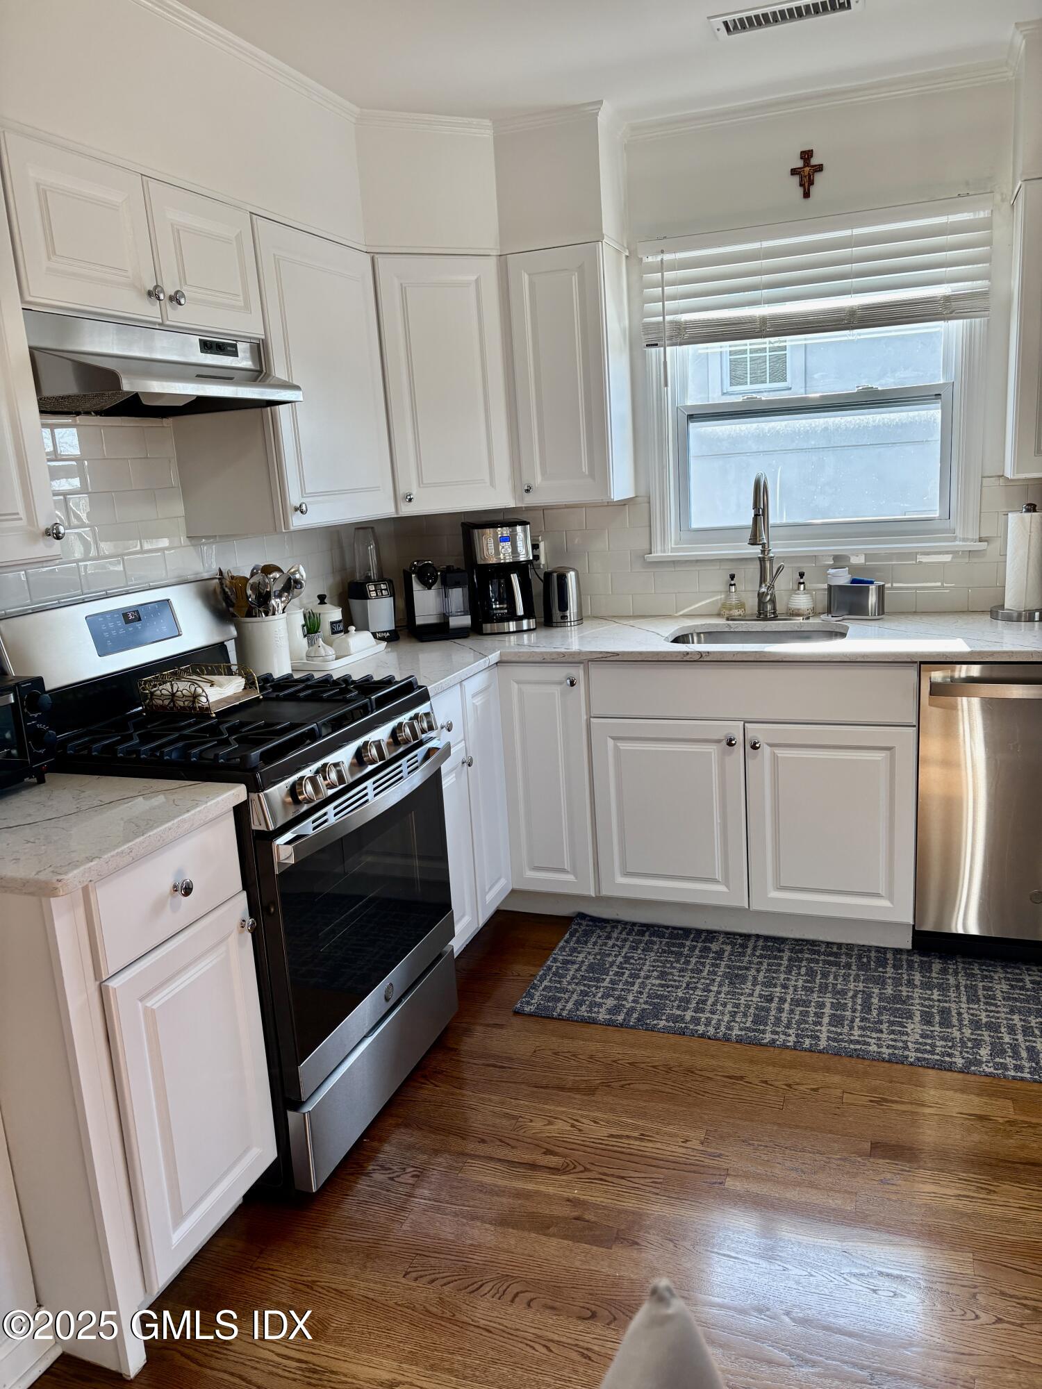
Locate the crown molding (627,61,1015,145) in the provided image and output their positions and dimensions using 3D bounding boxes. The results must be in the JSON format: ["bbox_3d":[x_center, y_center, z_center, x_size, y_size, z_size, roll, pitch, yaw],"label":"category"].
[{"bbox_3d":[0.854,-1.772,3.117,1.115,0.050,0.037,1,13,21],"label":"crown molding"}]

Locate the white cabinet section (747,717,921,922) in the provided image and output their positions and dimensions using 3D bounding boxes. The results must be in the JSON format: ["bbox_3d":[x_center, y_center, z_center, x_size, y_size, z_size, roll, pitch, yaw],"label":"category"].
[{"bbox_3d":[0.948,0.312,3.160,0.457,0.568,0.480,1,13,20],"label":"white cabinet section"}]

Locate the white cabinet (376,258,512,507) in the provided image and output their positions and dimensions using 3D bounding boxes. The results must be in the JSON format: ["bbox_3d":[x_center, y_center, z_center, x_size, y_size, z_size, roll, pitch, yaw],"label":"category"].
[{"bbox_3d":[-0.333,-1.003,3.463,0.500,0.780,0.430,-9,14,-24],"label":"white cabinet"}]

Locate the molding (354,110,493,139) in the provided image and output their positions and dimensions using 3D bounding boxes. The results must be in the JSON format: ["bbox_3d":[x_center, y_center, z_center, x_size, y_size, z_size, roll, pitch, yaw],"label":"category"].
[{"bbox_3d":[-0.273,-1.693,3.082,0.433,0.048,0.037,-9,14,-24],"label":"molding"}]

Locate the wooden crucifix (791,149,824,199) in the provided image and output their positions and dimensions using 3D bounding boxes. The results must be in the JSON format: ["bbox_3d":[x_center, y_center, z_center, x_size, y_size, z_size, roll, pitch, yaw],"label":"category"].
[{"bbox_3d":[0.868,-1.582,3.170,0.096,0.138,0.015,1,13,21],"label":"wooden crucifix"}]

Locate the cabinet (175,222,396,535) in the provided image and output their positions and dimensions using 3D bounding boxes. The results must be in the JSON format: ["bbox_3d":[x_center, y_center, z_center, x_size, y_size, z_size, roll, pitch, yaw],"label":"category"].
[{"bbox_3d":[-0.685,-0.874,2.975,0.312,0.780,0.588,1,13,21],"label":"cabinet"}]

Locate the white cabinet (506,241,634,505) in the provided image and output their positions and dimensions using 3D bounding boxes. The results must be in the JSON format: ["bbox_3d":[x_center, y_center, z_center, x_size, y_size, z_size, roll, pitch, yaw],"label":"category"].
[{"bbox_3d":[0.162,-1.027,3.427,0.340,0.780,0.286,1,13,21],"label":"white cabinet"}]

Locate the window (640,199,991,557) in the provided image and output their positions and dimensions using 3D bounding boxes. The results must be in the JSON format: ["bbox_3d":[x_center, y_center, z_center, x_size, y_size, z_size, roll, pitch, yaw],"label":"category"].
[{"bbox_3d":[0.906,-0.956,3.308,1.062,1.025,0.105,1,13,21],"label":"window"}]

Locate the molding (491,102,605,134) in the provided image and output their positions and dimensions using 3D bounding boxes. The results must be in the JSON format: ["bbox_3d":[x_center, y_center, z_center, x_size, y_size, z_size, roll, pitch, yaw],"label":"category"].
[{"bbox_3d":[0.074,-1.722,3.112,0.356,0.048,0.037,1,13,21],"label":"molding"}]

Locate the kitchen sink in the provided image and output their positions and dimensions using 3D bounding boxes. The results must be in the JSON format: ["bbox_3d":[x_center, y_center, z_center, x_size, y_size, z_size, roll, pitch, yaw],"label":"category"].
[{"bbox_3d":[0.732,-0.077,3.184,0.520,0.200,0.400,1,13,21],"label":"kitchen sink"}]

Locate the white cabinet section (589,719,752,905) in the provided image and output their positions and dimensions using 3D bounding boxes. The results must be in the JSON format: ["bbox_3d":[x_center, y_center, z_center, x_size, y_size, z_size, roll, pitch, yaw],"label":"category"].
[{"bbox_3d":[0.519,0.301,3.317,0.455,0.567,0.480,1,13,20],"label":"white cabinet section"}]

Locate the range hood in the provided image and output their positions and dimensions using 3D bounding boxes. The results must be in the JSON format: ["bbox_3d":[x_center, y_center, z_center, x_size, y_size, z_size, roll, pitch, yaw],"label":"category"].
[{"bbox_3d":[-0.859,-0.724,2.330,0.451,0.159,0.765,1,13,21],"label":"range hood"}]

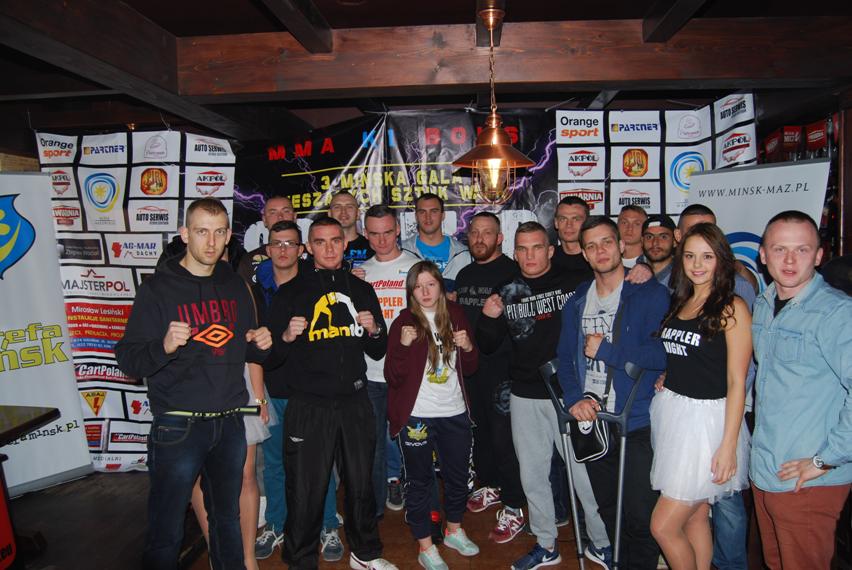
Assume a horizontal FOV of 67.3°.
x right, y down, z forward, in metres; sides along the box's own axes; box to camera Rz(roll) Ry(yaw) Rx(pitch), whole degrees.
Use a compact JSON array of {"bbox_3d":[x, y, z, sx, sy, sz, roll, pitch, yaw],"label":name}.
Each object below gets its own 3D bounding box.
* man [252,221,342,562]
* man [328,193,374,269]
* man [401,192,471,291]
[{"bbox_3d":[-0.680,0.520,3.306,0.520,1.710,0.340,-1,5,-7],"label":"man"},{"bbox_3d":[-0.463,0.381,4.027,0.520,1.860,0.330,-1,5,-5],"label":"man"},{"bbox_3d":[0.039,0.396,3.868,0.530,1.850,0.340,0,5,0],"label":"man"}]

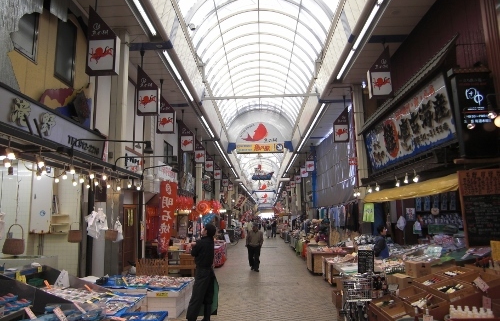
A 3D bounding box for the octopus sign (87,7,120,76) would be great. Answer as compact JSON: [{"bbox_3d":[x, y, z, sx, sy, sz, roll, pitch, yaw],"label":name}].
[{"bbox_3d":[-2.952,-2.430,8.190,0.570,1.420,0.200,0,-8,2],"label":"octopus sign"}]

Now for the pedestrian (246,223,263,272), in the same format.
[{"bbox_3d":[0.185,2.907,13.534,0.560,1.660,0.340,-1,-8,1],"label":"pedestrian"}]

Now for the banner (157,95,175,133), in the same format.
[{"bbox_3d":[-2.861,-1.570,13.740,0.580,1.320,0.150,-1,-8,1],"label":"banner"}]

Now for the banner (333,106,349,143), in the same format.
[{"bbox_3d":[3.474,-1.377,15.477,0.570,1.420,0.200,0,-8,2],"label":"banner"}]

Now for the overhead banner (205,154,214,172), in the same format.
[{"bbox_3d":[-2.468,0.092,24.823,0.580,1.360,0.220,-1,-8,1],"label":"overhead banner"}]

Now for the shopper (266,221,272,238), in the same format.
[{"bbox_3d":[1.860,6.548,38.559,0.500,1.650,0.320,-1,-8,1],"label":"shopper"}]

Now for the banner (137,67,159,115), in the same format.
[{"bbox_3d":[-2.840,-1.976,11.285,0.570,1.420,0.200,0,-8,2],"label":"banner"}]

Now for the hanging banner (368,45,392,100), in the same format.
[{"bbox_3d":[3.414,-2.313,10.611,0.570,1.420,0.200,1,-8,-6],"label":"hanging banner"}]

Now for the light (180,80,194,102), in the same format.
[{"bbox_3d":[-2.324,-2.555,14.972,0.070,0.070,2.360,0,-8,2],"label":"light"}]

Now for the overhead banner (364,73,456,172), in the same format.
[{"bbox_3d":[3.330,-0.567,8.903,0.150,1.100,4.800,-8,-8,0],"label":"overhead banner"}]

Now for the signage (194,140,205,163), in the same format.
[{"bbox_3d":[-2.553,-0.511,21.274,0.570,1.420,0.200,0,-8,2],"label":"signage"}]

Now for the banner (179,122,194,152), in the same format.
[{"bbox_3d":[-2.682,-1.025,17.410,0.600,1.400,0.220,-1,-8,1],"label":"banner"}]

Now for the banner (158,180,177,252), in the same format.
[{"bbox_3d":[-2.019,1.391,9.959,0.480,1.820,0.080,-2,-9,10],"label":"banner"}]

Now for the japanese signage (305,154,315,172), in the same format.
[{"bbox_3d":[3.647,0.091,24.665,0.580,1.360,0.220,-1,-8,1],"label":"japanese signage"}]

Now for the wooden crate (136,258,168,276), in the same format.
[{"bbox_3d":[-2.645,3.095,11.151,0.850,0.680,0.420,-1,-8,1],"label":"wooden crate"}]

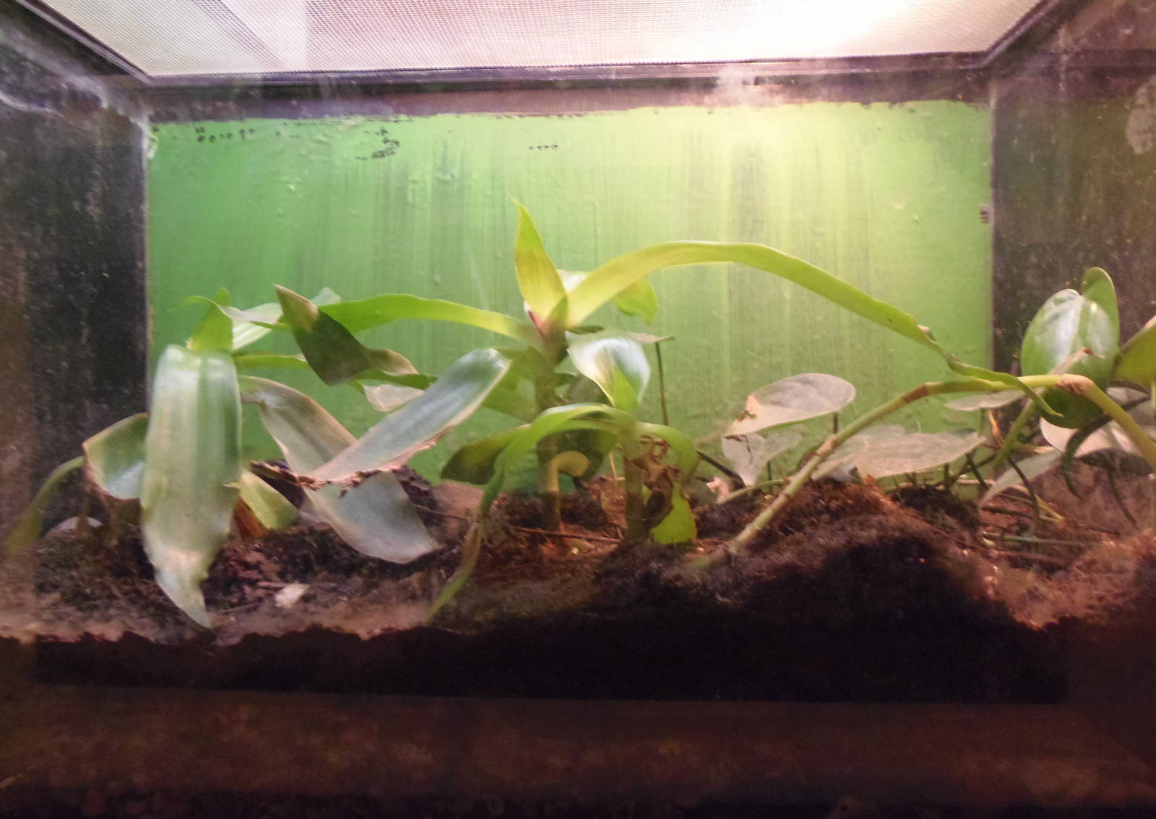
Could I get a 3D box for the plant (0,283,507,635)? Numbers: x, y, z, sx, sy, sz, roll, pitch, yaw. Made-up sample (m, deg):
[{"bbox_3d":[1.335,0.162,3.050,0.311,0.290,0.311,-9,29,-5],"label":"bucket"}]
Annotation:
[{"bbox_3d":[-0.168,0.018,0.420,0.265,0.160,0.190,0,1,3],"label":"plant"}]

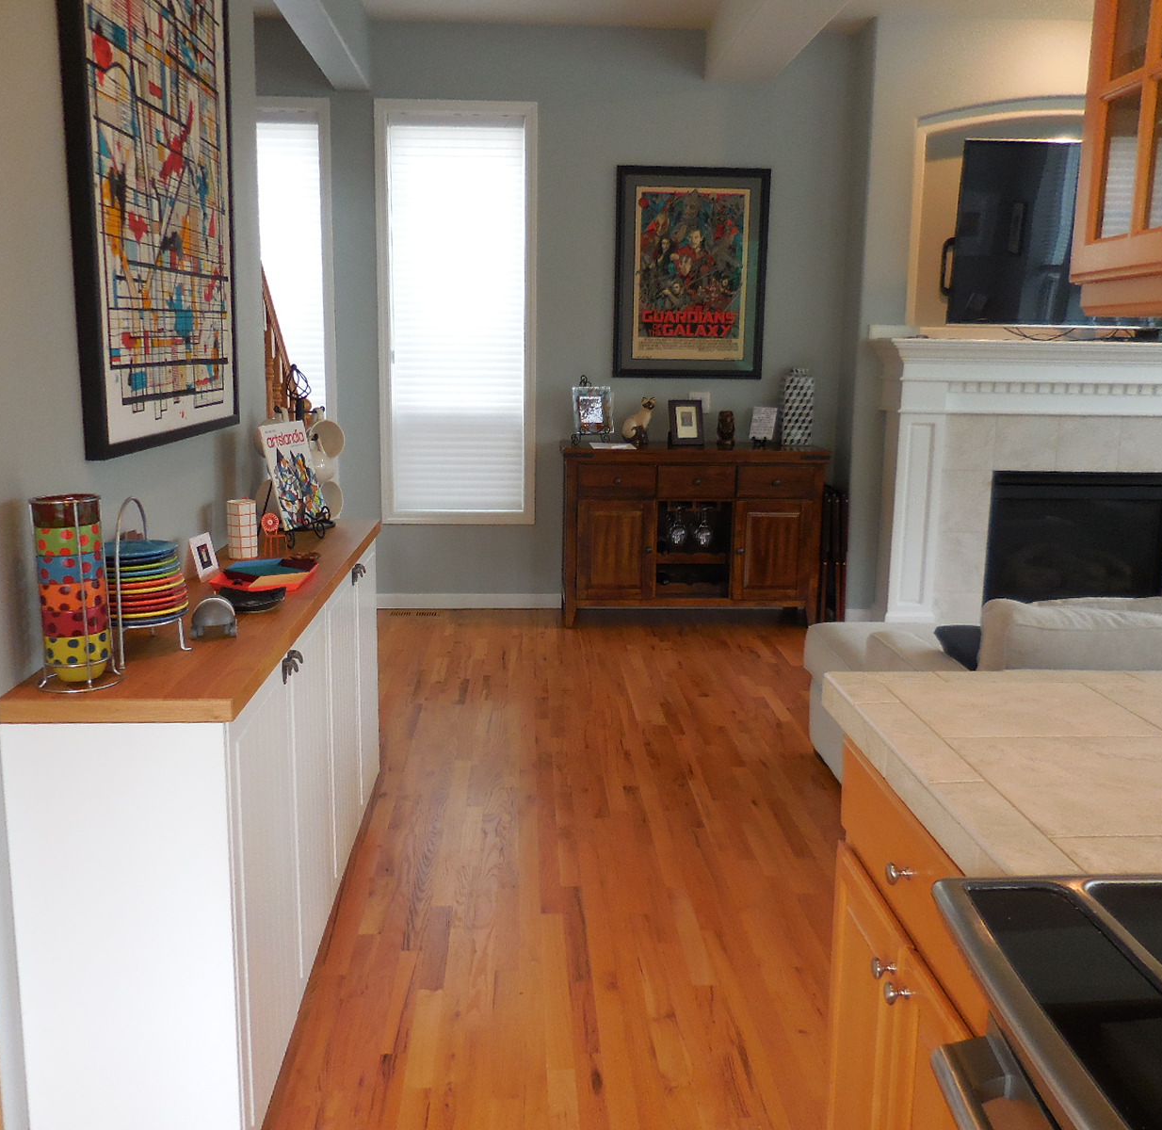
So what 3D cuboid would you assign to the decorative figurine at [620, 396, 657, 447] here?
[{"bbox_3d":[0.310,-0.782,5.906,0.180,0.261,0.110,6,12,26],"label":"decorative figurine"}]

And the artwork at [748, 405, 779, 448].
[{"bbox_3d":[0.980,-0.738,5.829,0.140,0.224,0.110,4,12,16],"label":"artwork"}]

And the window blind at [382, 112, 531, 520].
[{"bbox_3d":[-0.668,-1.330,5.917,0.853,2.243,0.080,0,11,-3],"label":"window blind"}]

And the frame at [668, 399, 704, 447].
[{"bbox_3d":[0.572,-0.770,5.903,0.175,0.246,0.110,-3,12,-21],"label":"frame"}]

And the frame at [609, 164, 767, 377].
[{"bbox_3d":[0.597,-1.576,5.913,0.827,1.103,0.030,0,11,-3],"label":"frame"}]

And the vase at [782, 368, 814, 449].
[{"bbox_3d":[1.185,-0.859,5.970,0.150,0.413,0.145,0,11,-3],"label":"vase"}]

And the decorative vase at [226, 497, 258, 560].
[{"bbox_3d":[-0.925,-0.102,2.973,0.083,0.161,0.083,0,11,-3],"label":"decorative vase"}]

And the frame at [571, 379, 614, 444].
[{"bbox_3d":[0.064,-0.827,5.883,0.215,0.352,0.140,-3,12,-21],"label":"frame"}]

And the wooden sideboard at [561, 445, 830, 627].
[{"bbox_3d":[0.591,-0.166,5.960,1.397,0.961,0.402,0,11,-3],"label":"wooden sideboard"}]

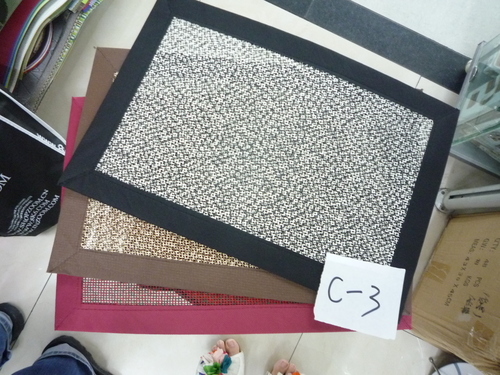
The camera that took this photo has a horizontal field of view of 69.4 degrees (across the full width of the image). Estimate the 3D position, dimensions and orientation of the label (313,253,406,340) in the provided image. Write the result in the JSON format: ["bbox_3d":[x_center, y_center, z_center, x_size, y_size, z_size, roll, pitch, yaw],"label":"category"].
[{"bbox_3d":[0.265,0.257,0.860,0.195,0.008,0.162,13,82,-1],"label":"label"}]

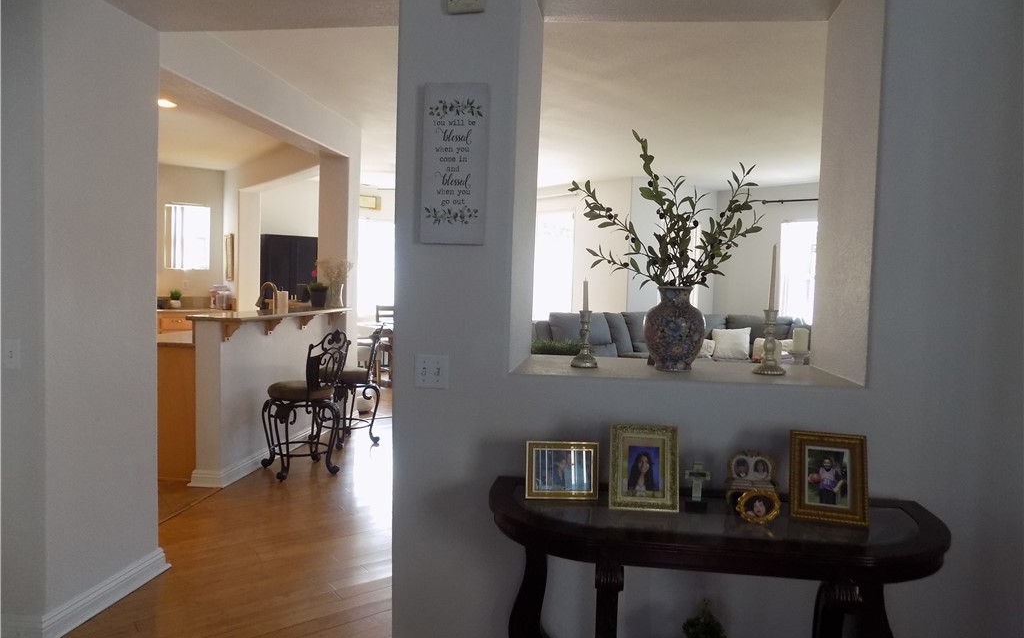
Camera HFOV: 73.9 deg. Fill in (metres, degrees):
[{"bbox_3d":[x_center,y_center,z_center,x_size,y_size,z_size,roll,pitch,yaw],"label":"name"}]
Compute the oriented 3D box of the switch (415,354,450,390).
[{"bbox_3d":[-0.263,0.172,2.215,0.114,0.115,0.012,2,3,7],"label":"switch"}]

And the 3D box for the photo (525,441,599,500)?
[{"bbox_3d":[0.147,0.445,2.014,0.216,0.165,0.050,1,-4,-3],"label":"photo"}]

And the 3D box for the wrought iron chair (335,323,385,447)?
[{"bbox_3d":[-1.397,0.527,5.757,0.582,0.992,0.523,1,3,-15],"label":"wrought iron chair"}]

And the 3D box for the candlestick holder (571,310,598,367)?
[{"bbox_3d":[0.265,0.068,2.455,0.097,0.194,0.097,2,3,7],"label":"candlestick holder"}]

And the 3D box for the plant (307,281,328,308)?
[{"bbox_3d":[-1.711,-0.222,5.994,0.185,0.230,0.185,2,3,8],"label":"plant"}]

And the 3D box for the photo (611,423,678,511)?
[{"bbox_3d":[0.375,0.422,1.946,0.191,0.238,0.049,2,-13,4],"label":"photo"}]

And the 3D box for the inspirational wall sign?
[{"bbox_3d":[-0.184,-0.495,2.186,0.205,0.512,0.030,2,3,8],"label":"inspirational wall sign"}]

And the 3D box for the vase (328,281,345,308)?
[{"bbox_3d":[-1.572,-0.213,6.075,0.146,0.232,0.146,2,3,7],"label":"vase"}]

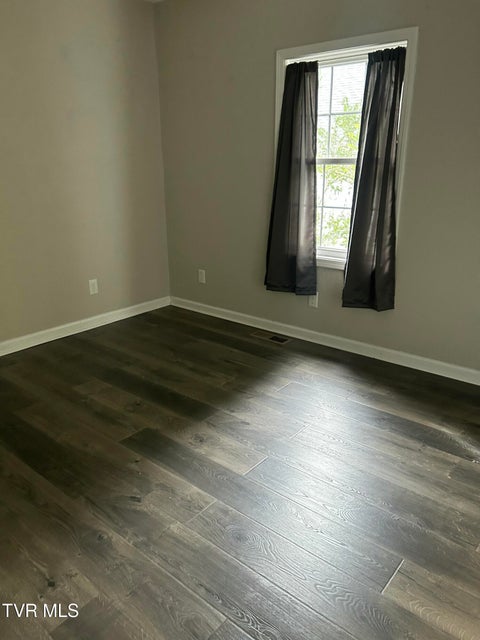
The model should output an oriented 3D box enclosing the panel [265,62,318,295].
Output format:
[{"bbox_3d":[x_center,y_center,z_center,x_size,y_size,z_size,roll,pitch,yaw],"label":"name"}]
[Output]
[{"bbox_3d":[0.373,-0.951,3.372,0.450,1.535,0.110,14,23,37],"label":"panel"}]

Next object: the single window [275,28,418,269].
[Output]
[{"bbox_3d":[0.643,-1.044,3.180,0.957,1.412,0.100,14,23,37],"label":"single window"}]

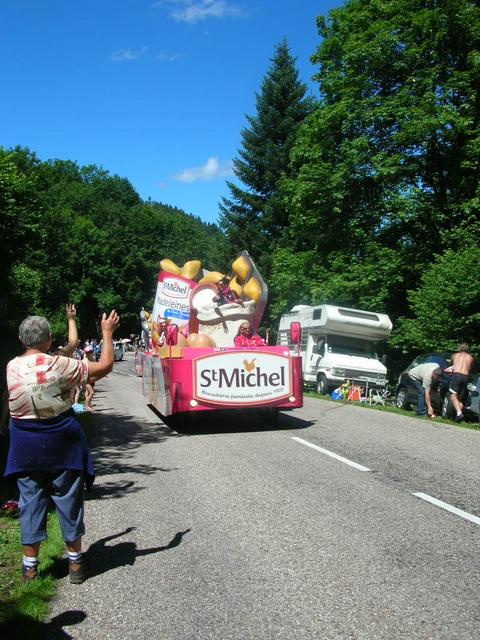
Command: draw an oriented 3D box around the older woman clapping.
[{"bbox_3d":[-1.165,0.791,4.265,0.640,1.690,0.580,-2,-3,22],"label":"older woman clapping"}]

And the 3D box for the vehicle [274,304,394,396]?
[{"bbox_3d":[3.369,1.275,24.464,2.200,2.950,5.700,7,-4,-11],"label":"vehicle"}]

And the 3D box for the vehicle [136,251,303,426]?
[{"bbox_3d":[-0.732,0.350,14.393,2.400,3.600,6.000,0,-3,-12],"label":"vehicle"}]

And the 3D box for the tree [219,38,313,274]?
[{"bbox_3d":[2.780,-8.030,45.404,8.800,23.400,8.800,0,-3,-11],"label":"tree"}]

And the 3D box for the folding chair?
[{"bbox_3d":[3.741,2.062,17.556,0.480,0.500,0.500,1,-3,-20],"label":"folding chair"}]

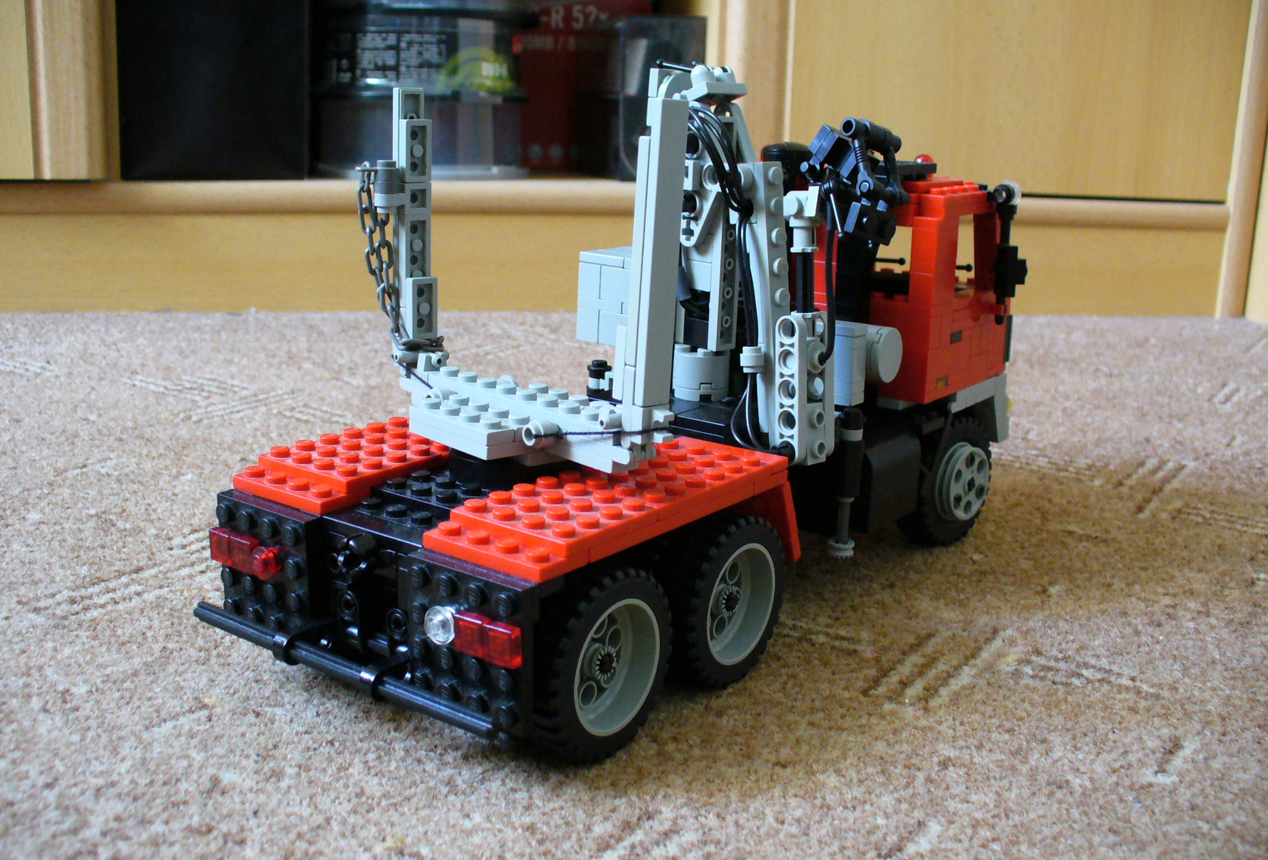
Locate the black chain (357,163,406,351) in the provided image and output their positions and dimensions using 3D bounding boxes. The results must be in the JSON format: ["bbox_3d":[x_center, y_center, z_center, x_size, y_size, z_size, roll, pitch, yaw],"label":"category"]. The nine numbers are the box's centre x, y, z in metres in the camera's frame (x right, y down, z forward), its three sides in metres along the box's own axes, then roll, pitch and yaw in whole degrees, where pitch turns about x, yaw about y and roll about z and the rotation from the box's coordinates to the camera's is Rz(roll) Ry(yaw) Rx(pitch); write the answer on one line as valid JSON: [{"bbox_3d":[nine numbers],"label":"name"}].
[{"bbox_3d":[-0.067,-0.046,0.361,0.012,0.050,0.006,-11,19,-41],"label":"black chain"}]

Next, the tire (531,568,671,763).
[{"bbox_3d":[-0.009,0.051,0.299,0.014,0.042,0.042,12,17,35],"label":"tire"}]

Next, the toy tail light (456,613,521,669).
[{"bbox_3d":[-0.029,0.041,0.268,0.016,0.008,0.003,12,17,35],"label":"toy tail light"}]

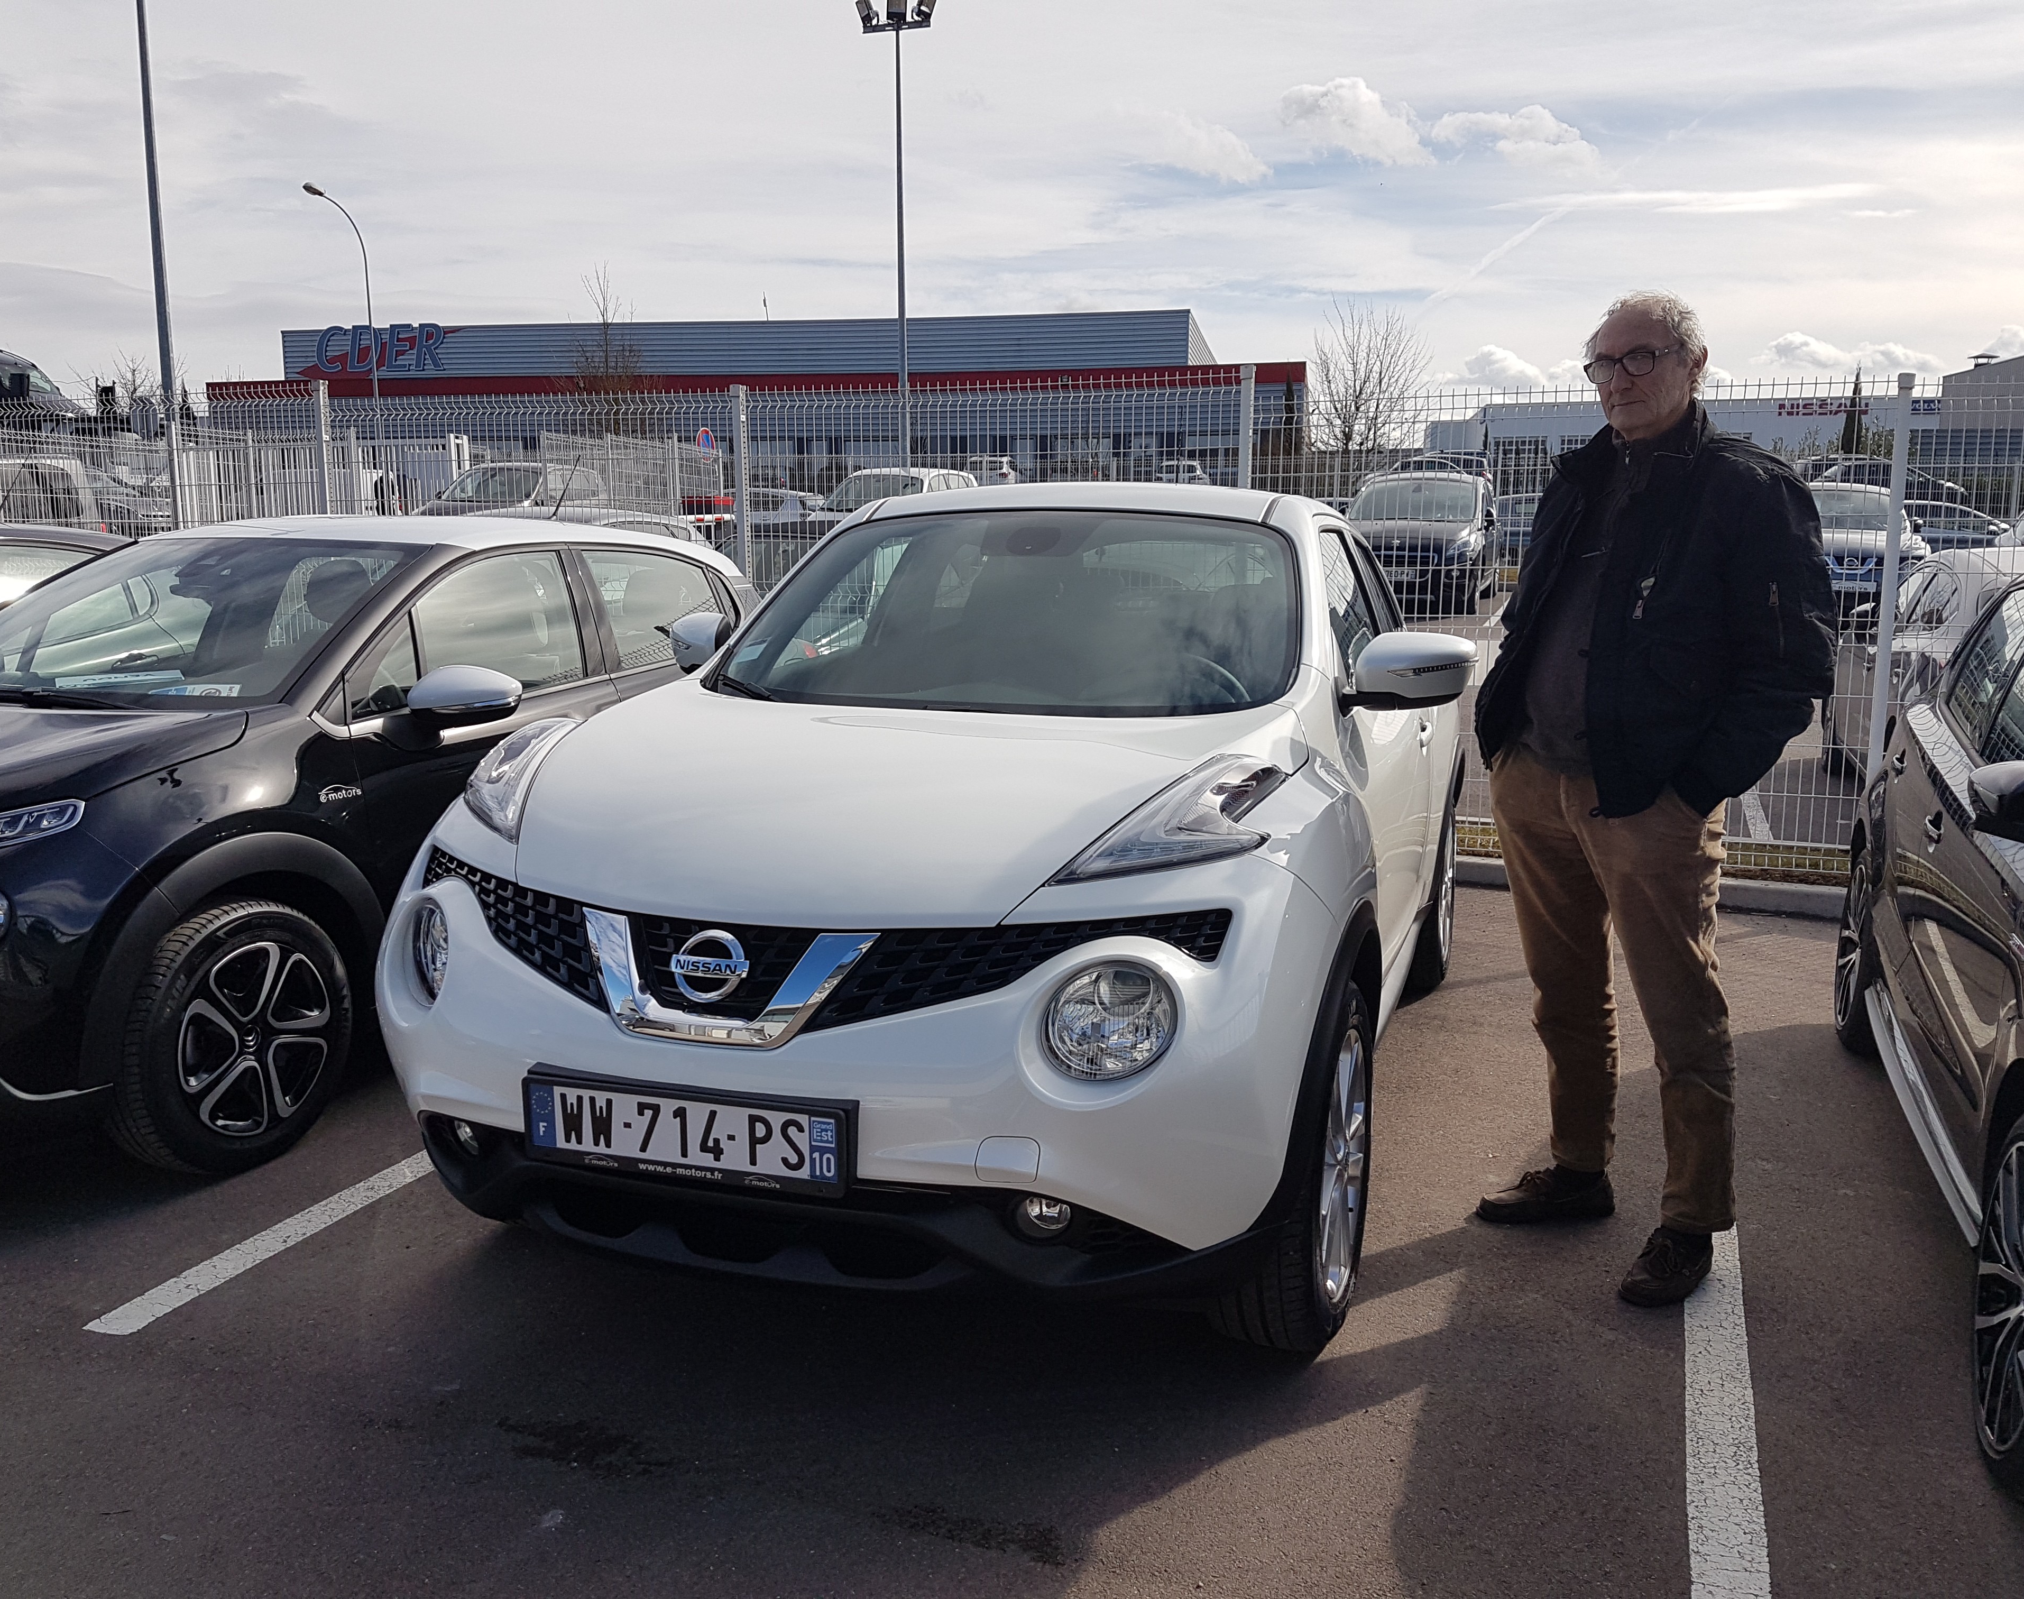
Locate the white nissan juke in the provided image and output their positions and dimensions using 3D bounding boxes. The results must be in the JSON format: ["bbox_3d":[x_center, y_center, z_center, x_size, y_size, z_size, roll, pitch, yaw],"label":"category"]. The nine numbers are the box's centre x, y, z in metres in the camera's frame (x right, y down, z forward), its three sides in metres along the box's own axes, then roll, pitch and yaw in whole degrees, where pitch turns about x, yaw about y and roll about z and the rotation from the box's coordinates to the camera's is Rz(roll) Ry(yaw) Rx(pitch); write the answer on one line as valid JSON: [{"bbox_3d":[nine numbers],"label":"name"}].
[{"bbox_3d":[0.188,-0.016,4.231,1.840,1.560,4.130,3,9,19],"label":"white nissan juke"}]

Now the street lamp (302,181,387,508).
[{"bbox_3d":[-13.290,-8.054,32.144,1.500,8.800,0.300,0,9,0],"label":"street lamp"}]

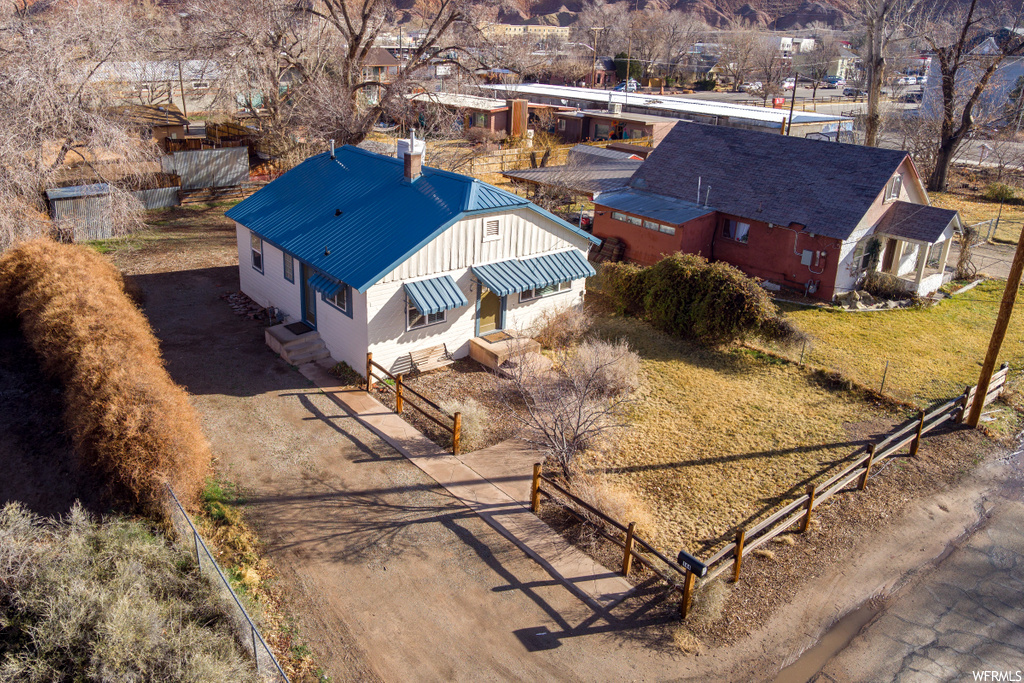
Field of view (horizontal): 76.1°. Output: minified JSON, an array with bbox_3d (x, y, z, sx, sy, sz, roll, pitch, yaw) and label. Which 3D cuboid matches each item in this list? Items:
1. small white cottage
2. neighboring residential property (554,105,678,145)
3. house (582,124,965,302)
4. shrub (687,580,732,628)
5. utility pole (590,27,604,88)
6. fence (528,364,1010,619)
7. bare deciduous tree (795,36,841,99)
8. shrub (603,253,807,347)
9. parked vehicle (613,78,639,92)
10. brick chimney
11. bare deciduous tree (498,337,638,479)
[{"bbox_3d":[-3.834,-3.963,24.182,9.720,5.250,10.450,-17,30,-38],"label":"small white cottage"},{"bbox_3d":[14.821,-26.495,81.730,11.500,2.800,15.500,-17,30,-38],"label":"neighboring residential property"},{"bbox_3d":[12.678,-6.777,31.925,12.500,6.000,14.400,-17,30,-38],"label":"house"},{"bbox_3d":[3.478,4.516,11.472,0.720,0.600,0.680,3,23,0],"label":"shrub"},{"bbox_3d":[15.447,-52.305,120.919,2.400,10.478,0.350,3,23,0],"label":"utility pole"},{"bbox_3d":[7.708,2.156,16.698,15.421,1.200,4.030,-15,29,-35],"label":"fence"},{"bbox_3d":[59.568,-52.001,124.805,8.600,11.052,8.400,3,23,0],"label":"bare deciduous tree"},{"bbox_3d":[6.604,-1.735,24.331,3.200,2.150,6.300,-17,30,-38],"label":"shrub"},{"bbox_3d":[21.374,-47.974,123.000,4.600,1.750,1.900,-5,25,-18],"label":"parked vehicle"},{"bbox_3d":[-3.276,-6.143,21.731,0.460,1.650,0.460,-17,30,-38],"label":"brick chimney"},{"bbox_3d":[1.376,1.818,14.621,3.100,2.800,3.000,3,23,0],"label":"bare deciduous tree"}]

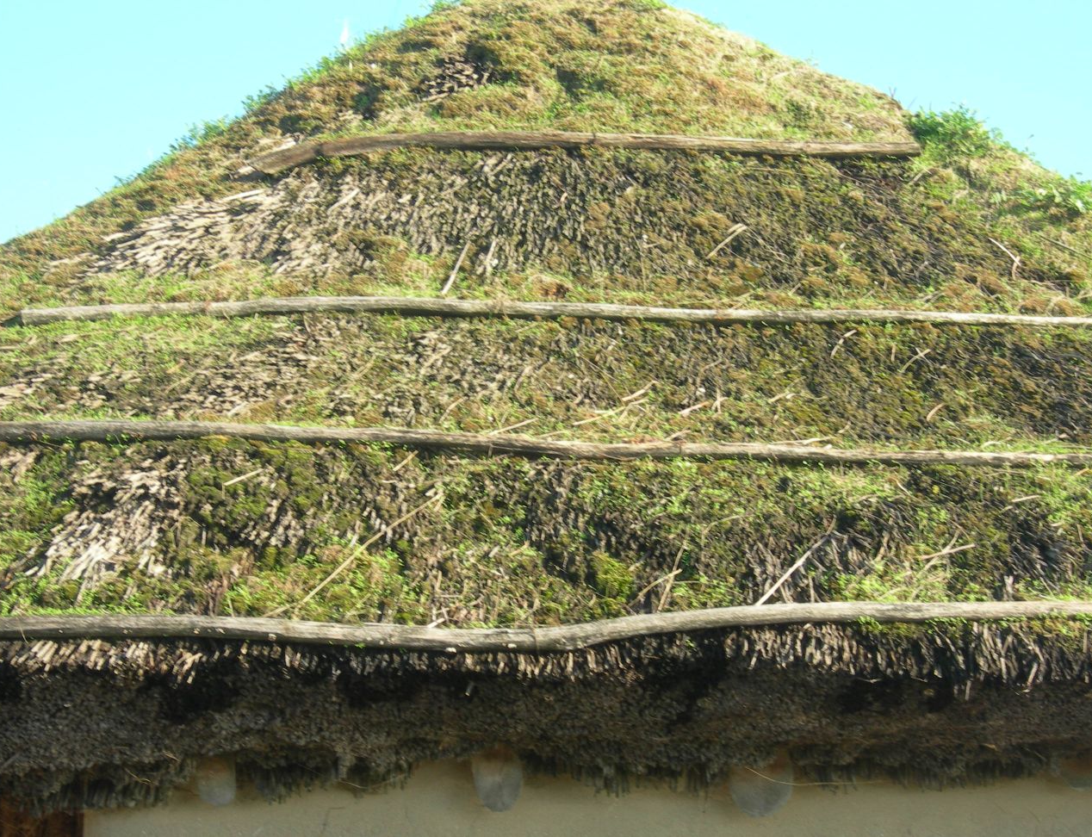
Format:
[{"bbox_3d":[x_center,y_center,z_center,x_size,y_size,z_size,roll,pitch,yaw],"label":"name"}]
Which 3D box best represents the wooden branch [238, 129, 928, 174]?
[{"bbox_3d":[0.126,-0.850,9.400,2.145,0.110,0.120,-2,-10,-4],"label":"wooden branch"}]

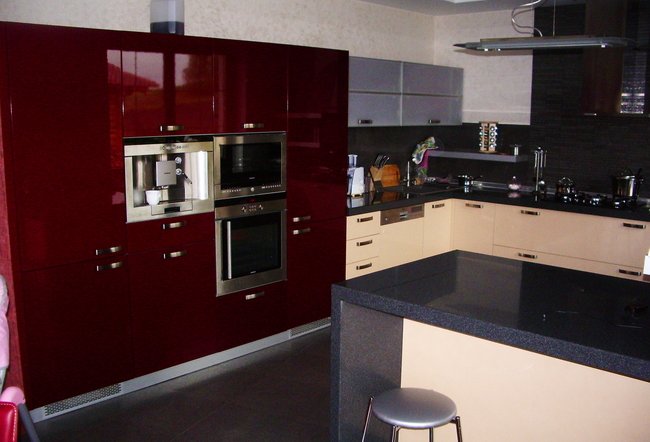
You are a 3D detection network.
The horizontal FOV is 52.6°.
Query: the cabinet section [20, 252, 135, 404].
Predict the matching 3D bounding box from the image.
[{"bbox_3d":[-1.495,0.539,3.697,0.580,0.734,0.586,10,14,44],"label":"cabinet section"}]

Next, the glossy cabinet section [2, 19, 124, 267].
[{"bbox_3d":[-1.487,-0.407,3.529,0.580,1.206,0.586,10,14,44],"label":"glossy cabinet section"}]

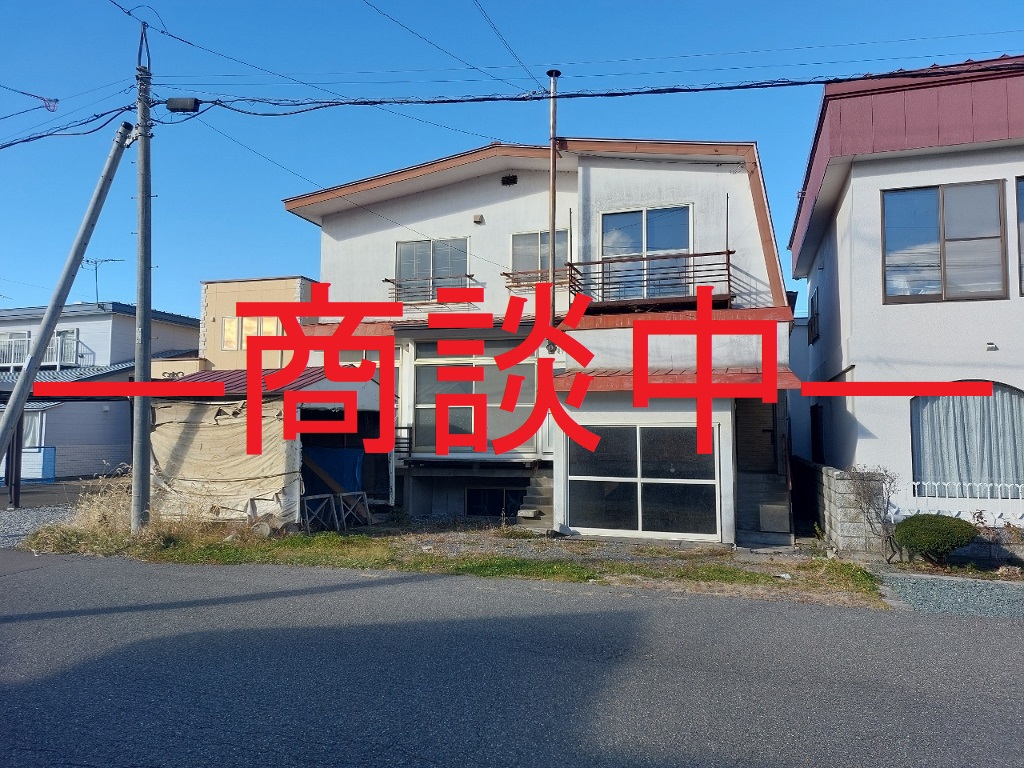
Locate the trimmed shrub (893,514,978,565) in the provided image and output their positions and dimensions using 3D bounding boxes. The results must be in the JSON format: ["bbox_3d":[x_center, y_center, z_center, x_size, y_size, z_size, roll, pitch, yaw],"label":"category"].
[{"bbox_3d":[5.460,2.030,9.150,0.940,0.690,0.890,-1,-3,18],"label":"trimmed shrub"}]

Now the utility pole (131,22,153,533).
[{"bbox_3d":[-5.888,-1.718,11.335,0.310,8.130,0.310,-1,-2,16],"label":"utility pole"}]

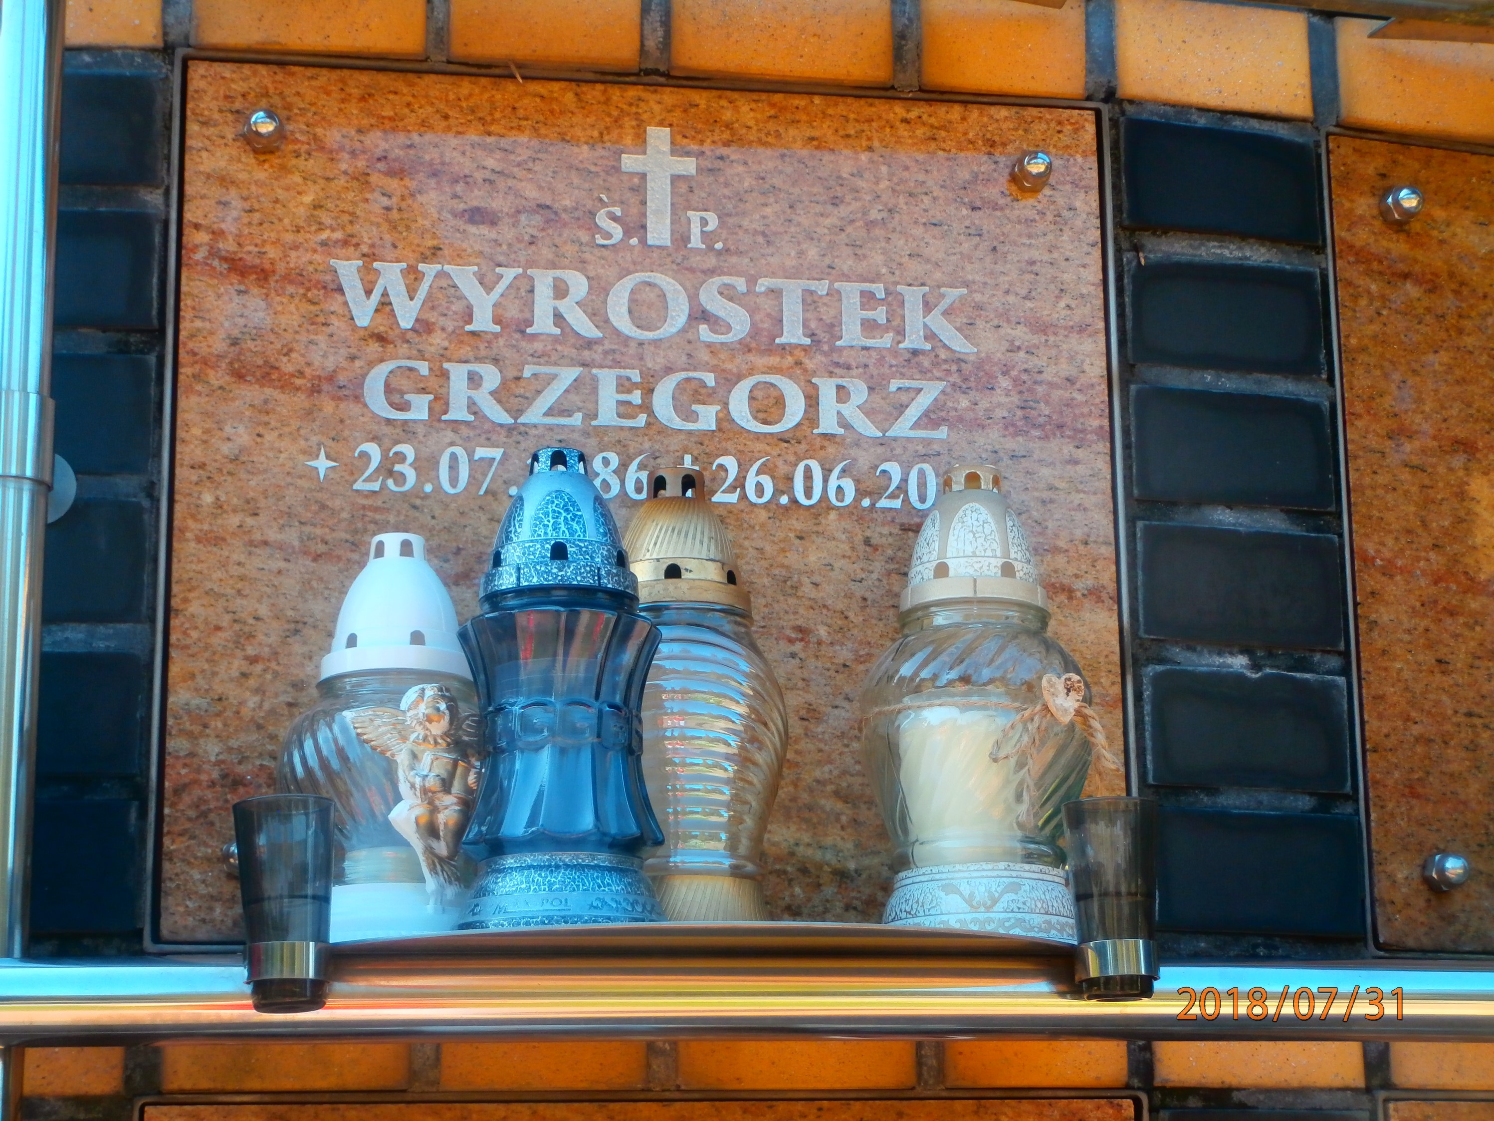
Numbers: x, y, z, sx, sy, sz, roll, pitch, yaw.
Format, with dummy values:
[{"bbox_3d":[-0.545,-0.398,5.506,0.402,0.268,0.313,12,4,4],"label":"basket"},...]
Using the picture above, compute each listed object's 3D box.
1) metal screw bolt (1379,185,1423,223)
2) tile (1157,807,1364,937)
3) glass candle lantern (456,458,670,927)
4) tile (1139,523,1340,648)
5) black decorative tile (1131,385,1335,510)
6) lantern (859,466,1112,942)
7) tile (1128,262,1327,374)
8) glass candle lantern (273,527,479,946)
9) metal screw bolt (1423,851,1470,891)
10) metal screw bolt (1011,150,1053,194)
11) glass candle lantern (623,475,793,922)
[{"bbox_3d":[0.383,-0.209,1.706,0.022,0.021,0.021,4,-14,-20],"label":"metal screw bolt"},{"bbox_3d":[0.276,0.171,1.594,0.120,0.066,0.015,3,-14,-17],"label":"tile"},{"bbox_3d":[-0.085,0.062,1.347,0.096,0.222,0.096,0,-13,-4],"label":"glass candle lantern"},{"bbox_3d":[0.267,0.016,1.601,0.120,0.064,0.016,4,-14,-18],"label":"tile"},{"bbox_3d":[0.266,-0.059,1.619,0.120,0.064,0.016,4,-14,-18],"label":"black decorative tile"},{"bbox_3d":[0.113,0.072,1.430,0.118,0.234,0.122,-1,-13,0],"label":"lantern"},{"bbox_3d":[0.271,-0.137,1.668,0.120,0.065,0.015,3,-14,-17],"label":"tile"},{"bbox_3d":[-0.163,0.086,1.386,0.114,0.194,0.122,5,-14,-22],"label":"glass candle lantern"},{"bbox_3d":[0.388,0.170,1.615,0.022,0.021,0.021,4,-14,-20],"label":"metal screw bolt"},{"bbox_3d":[0.156,-0.213,1.605,0.020,0.020,0.022,2,-13,-10],"label":"metal screw bolt"},{"bbox_3d":[-0.034,0.072,1.463,0.110,0.246,0.110,2,-14,-10],"label":"glass candle lantern"}]

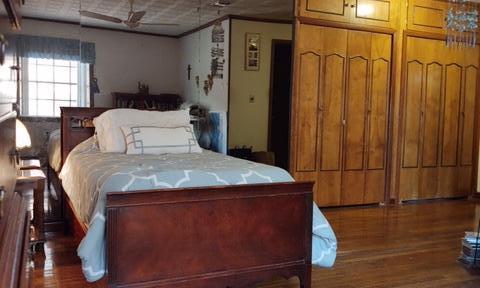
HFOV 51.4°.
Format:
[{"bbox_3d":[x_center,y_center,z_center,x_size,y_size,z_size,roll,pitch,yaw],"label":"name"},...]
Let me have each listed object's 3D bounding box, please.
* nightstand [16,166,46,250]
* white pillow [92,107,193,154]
[{"bbox_3d":[-1.732,0.488,3.813,0.450,0.525,0.500,-1,5,-26],"label":"nightstand"},{"bbox_3d":[-0.778,-0.110,4.019,0.740,0.350,0.210,-1,-10,-26],"label":"white pillow"}]

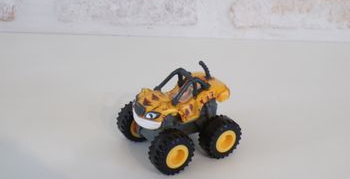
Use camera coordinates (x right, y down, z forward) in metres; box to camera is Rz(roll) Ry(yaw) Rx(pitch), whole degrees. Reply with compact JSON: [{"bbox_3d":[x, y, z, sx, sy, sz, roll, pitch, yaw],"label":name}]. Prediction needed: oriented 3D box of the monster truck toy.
[{"bbox_3d":[0.004,0.013,0.325,0.077,0.068,0.070,-13,26,-28],"label":"monster truck toy"}]

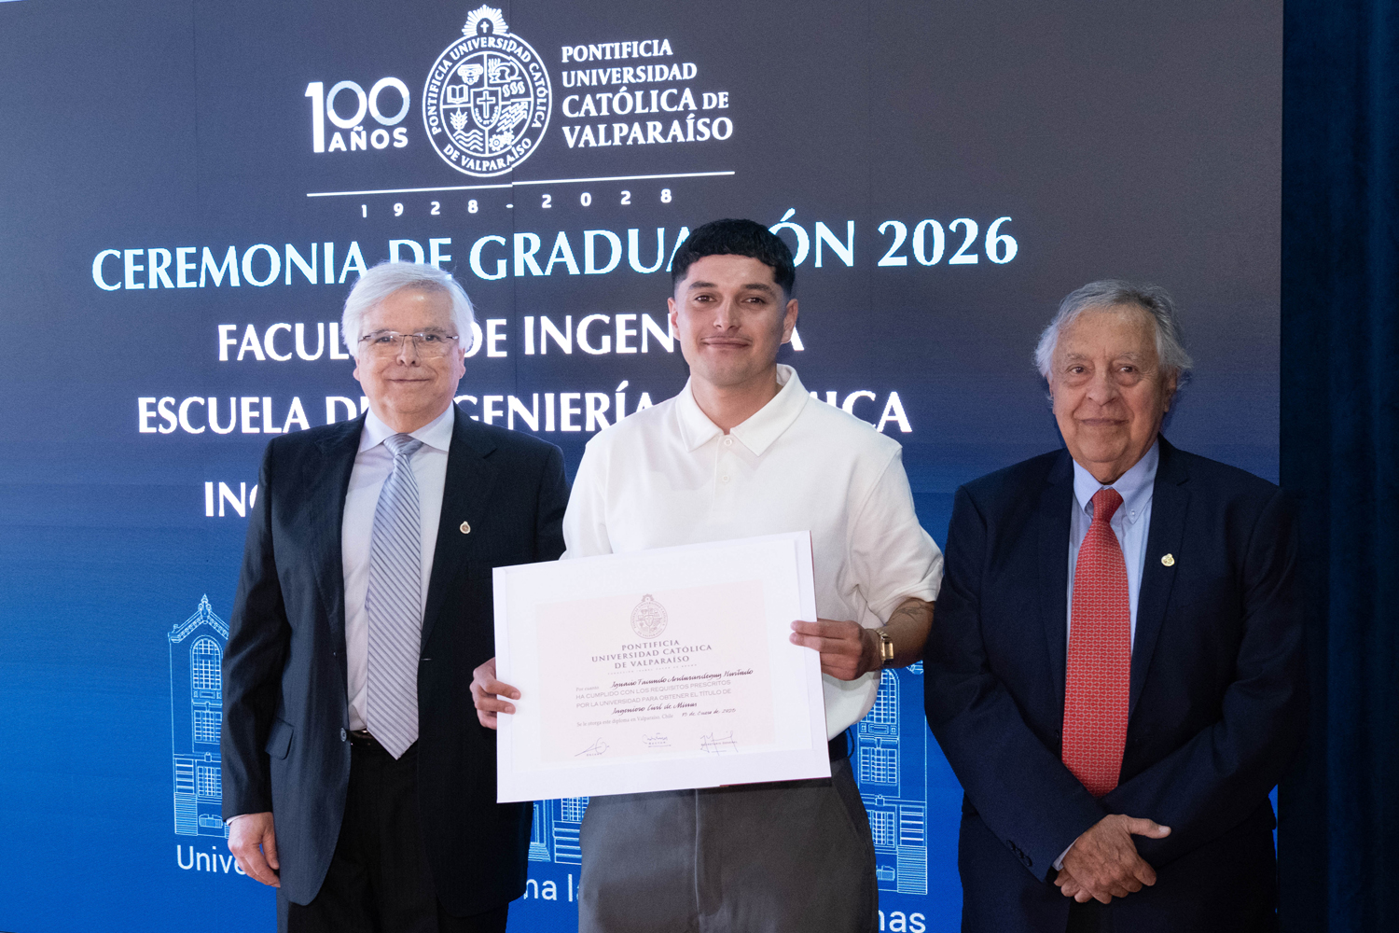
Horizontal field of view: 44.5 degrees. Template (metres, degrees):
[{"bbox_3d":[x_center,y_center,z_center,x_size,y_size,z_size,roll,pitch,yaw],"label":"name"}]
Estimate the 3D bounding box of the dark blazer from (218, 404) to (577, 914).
[{"bbox_3d":[-0.446,0.280,2.630,0.555,0.760,0.310,-1,3,3],"label":"dark blazer"}]

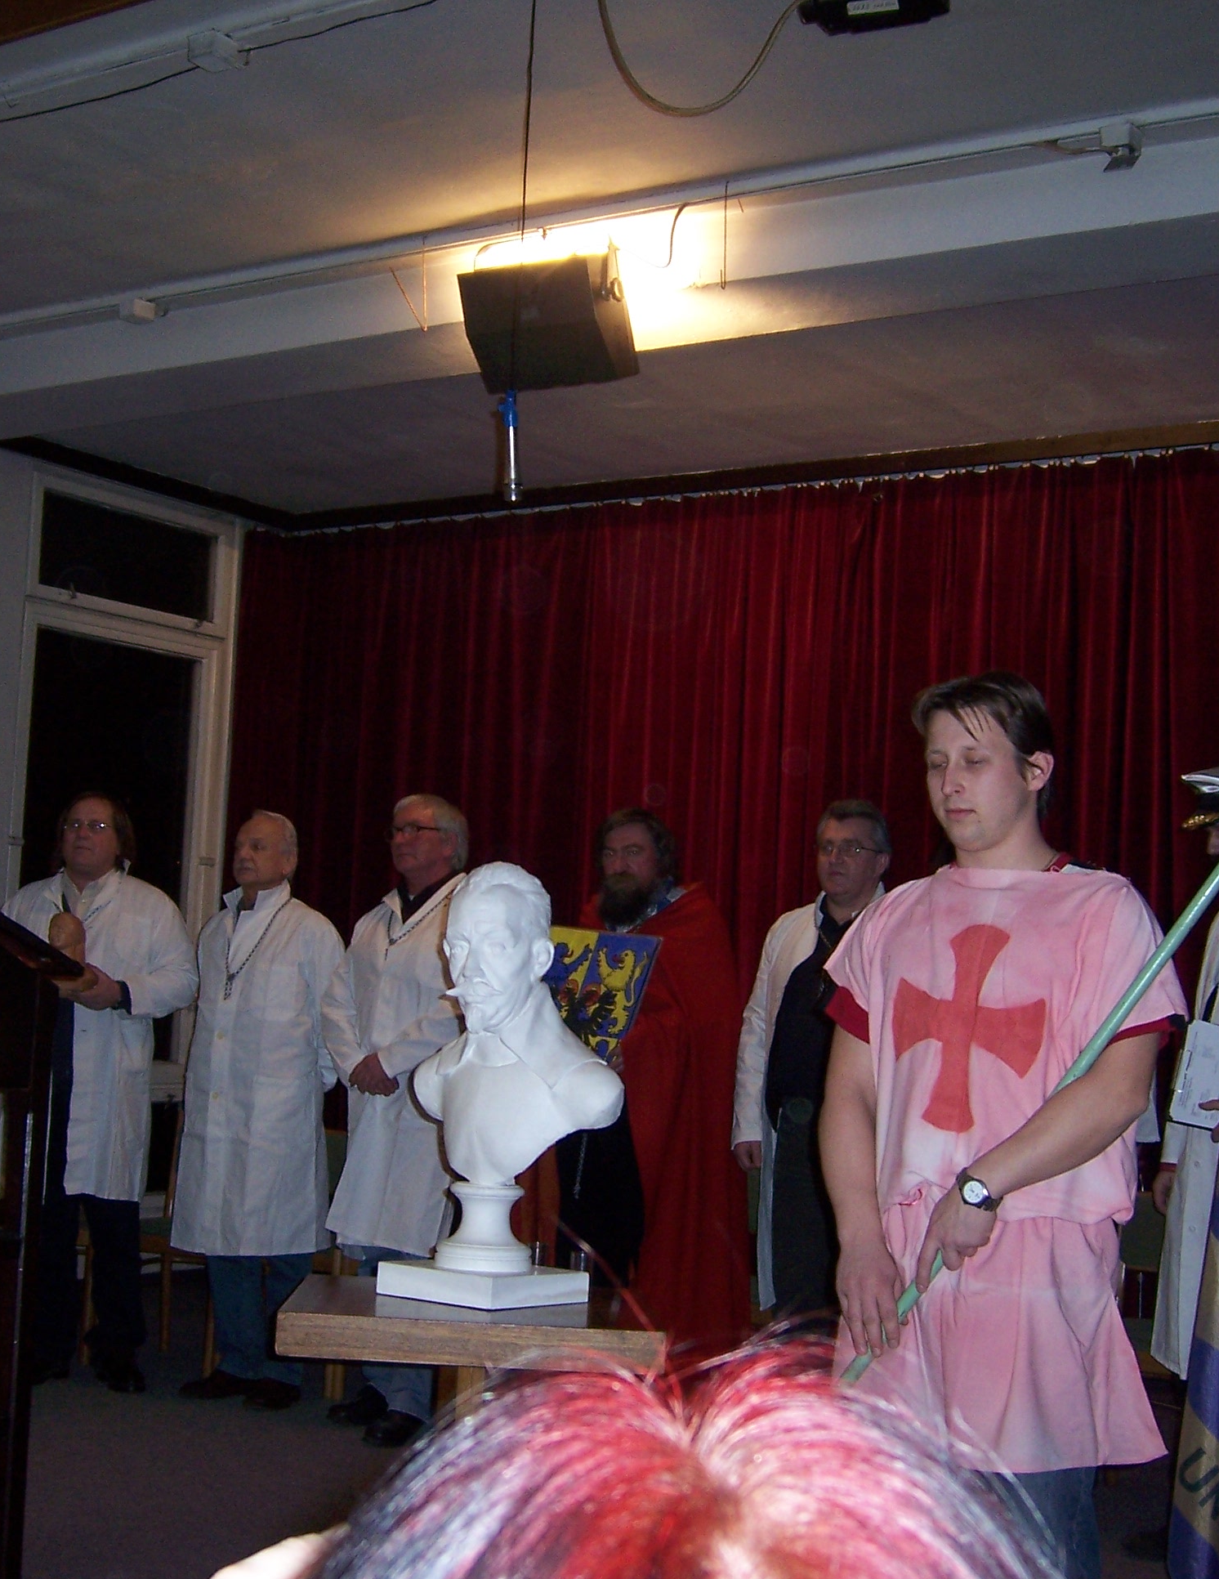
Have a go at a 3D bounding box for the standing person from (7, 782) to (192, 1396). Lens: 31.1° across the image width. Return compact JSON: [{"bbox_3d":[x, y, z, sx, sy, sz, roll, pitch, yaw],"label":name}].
[{"bbox_3d":[-1.516,0.885,6.500,0.570,1.770,0.430,2,-4,10],"label":"standing person"}]

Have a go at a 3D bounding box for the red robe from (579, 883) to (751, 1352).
[{"bbox_3d":[0.064,0.968,5.715,0.620,1.420,0.420,0,-5,32],"label":"red robe"}]

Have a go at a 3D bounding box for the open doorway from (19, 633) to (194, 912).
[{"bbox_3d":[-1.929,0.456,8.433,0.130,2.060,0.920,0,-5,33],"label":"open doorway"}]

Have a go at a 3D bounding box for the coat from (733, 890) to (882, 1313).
[{"bbox_3d":[0.593,0.763,5.350,0.580,1.050,0.360,0,-5,32],"label":"coat"}]

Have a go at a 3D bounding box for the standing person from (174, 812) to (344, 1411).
[{"bbox_3d":[-1.042,0.940,6.501,0.540,1.740,0.380,-1,-6,38],"label":"standing person"}]

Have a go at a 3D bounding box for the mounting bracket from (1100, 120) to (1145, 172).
[{"bbox_3d":[1.158,-1.454,4.950,0.080,0.090,0.080,-1,-5,33],"label":"mounting bracket"}]

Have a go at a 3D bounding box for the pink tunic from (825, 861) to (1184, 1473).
[{"bbox_3d":[0.569,0.534,3.150,0.520,0.840,0.330,-1,-5,33],"label":"pink tunic"}]

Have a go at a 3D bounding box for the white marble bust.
[{"bbox_3d":[-0.155,0.394,3.650,0.370,0.530,0.260,-1,-5,33],"label":"white marble bust"}]

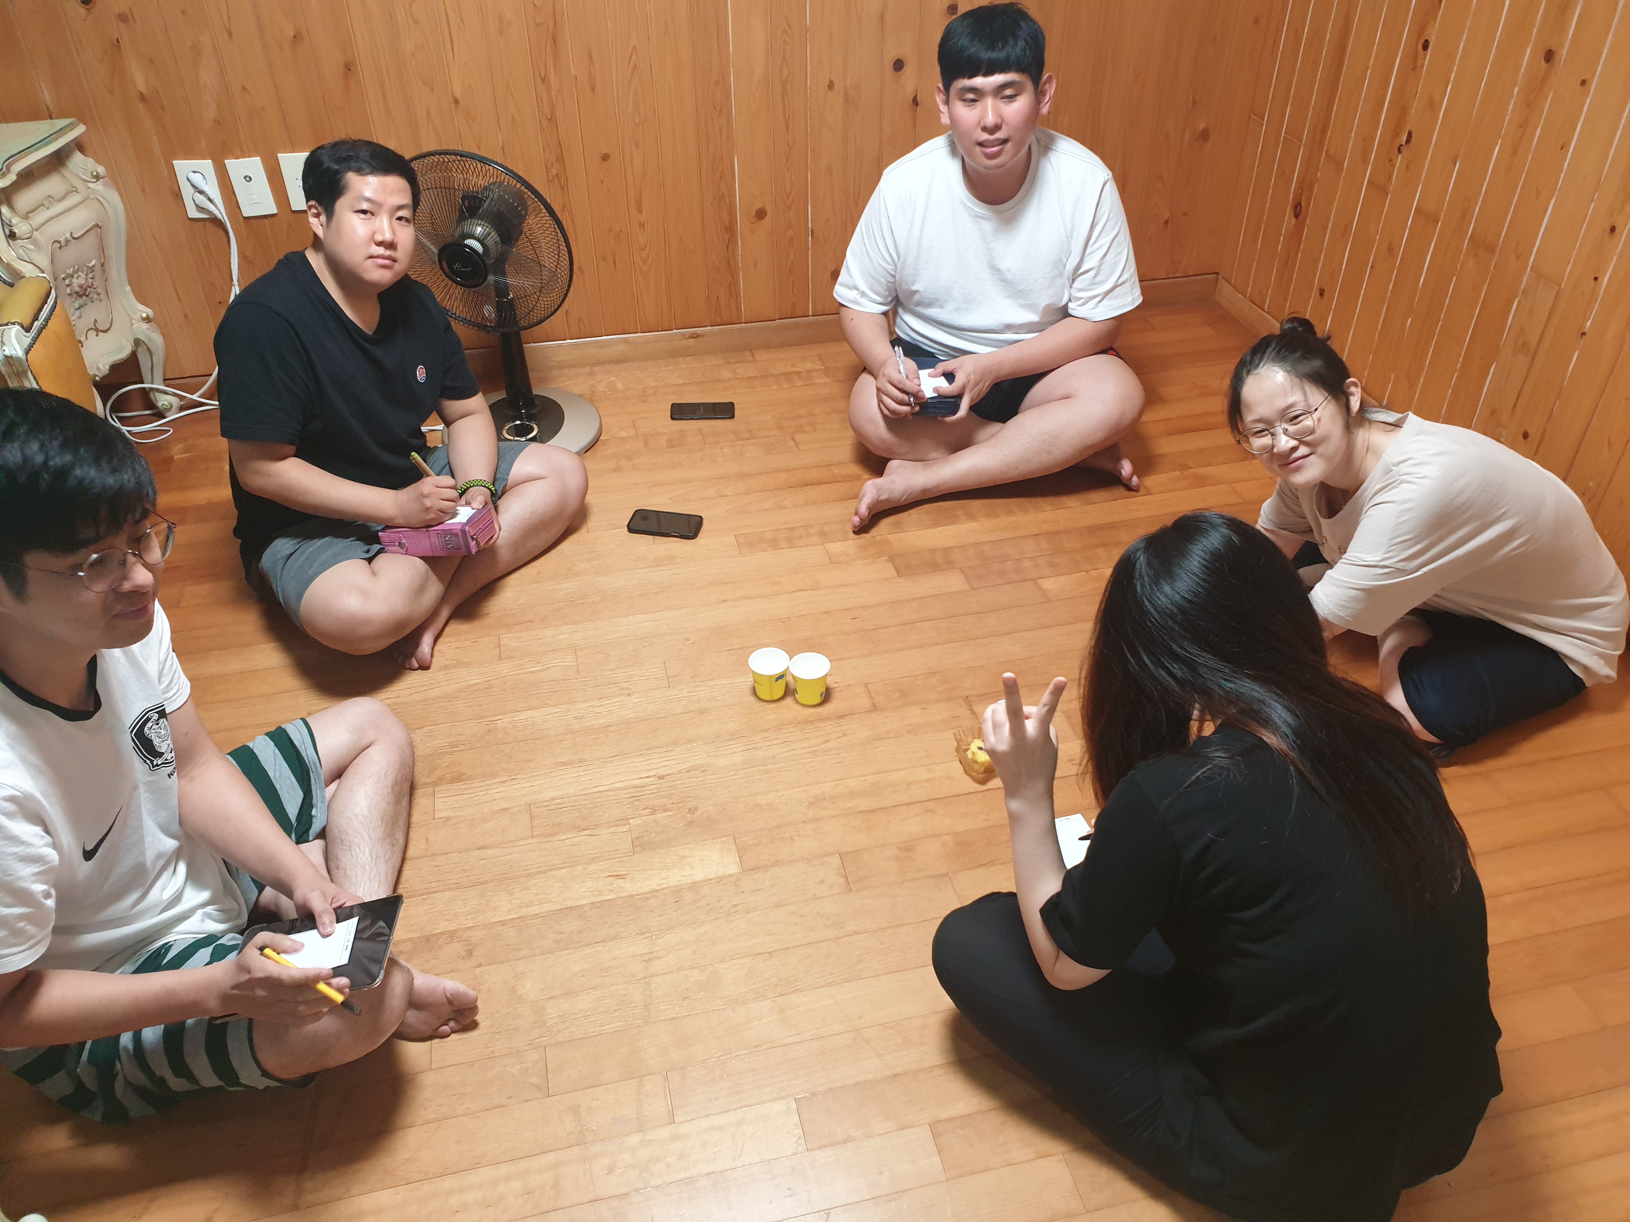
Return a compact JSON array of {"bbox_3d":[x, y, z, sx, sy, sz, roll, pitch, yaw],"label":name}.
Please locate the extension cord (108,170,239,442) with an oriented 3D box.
[{"bbox_3d":[-1.471,-0.678,2.772,0.381,0.567,0.159,-9,38,-11],"label":"extension cord"}]

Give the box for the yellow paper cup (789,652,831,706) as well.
[{"bbox_3d":[-0.007,0.123,2.133,0.073,0.071,0.073,0,37,0],"label":"yellow paper cup"}]

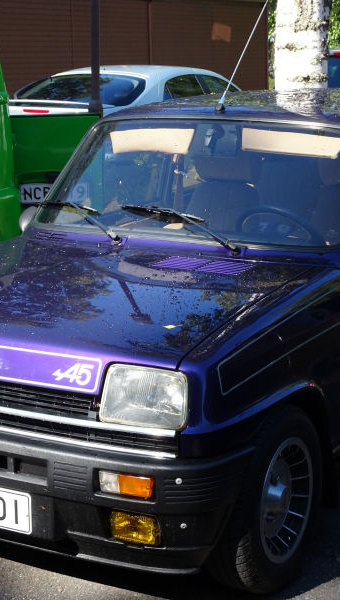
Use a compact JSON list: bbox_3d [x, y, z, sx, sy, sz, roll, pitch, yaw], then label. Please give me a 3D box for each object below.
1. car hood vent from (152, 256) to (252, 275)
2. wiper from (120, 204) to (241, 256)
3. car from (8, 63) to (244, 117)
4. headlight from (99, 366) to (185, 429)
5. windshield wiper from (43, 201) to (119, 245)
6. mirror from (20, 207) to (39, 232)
[{"bbox_3d":[0.101,-0.109,3.508,0.320,0.025,0.150,6,21,30],"label":"car hood vent"},{"bbox_3d":[0.043,-0.265,3.727,0.554,0.060,0.094,25,71,38],"label":"wiper"},{"bbox_3d":[-0.214,-1.955,12.748,1.770,1.430,4.550,6,14,30],"label":"car"},{"bbox_3d":[-0.057,0.239,2.792,0.218,0.148,0.090,6,14,30],"label":"headlight"},{"bbox_3d":[-0.310,-0.308,3.955,0.494,0.082,0.060,29,-15,44],"label":"windshield wiper"},{"bbox_3d":[-0.535,-0.311,4.311,0.145,0.105,0.095,8,15,37],"label":"mirror"}]

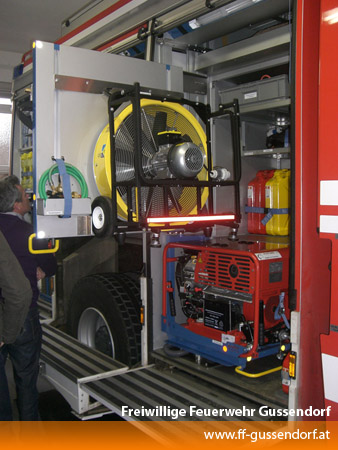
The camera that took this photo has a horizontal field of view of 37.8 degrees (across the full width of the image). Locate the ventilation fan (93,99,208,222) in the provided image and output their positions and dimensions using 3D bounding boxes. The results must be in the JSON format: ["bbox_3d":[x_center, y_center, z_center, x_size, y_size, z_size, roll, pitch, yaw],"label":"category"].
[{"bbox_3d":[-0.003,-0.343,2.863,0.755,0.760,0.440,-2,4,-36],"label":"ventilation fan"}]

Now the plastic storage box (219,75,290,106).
[{"bbox_3d":[0.687,-0.848,3.322,0.400,0.125,0.600,-2,4,-36],"label":"plastic storage box"}]

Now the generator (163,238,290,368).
[{"bbox_3d":[0.384,0.407,2.970,0.450,0.600,0.830,-2,4,-36],"label":"generator"}]

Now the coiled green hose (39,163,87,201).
[{"bbox_3d":[-0.570,-0.198,2.701,0.290,0.275,0.080,-2,4,-36],"label":"coiled green hose"}]

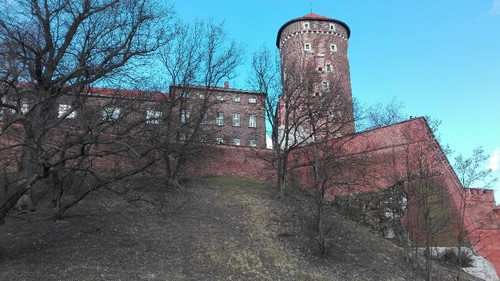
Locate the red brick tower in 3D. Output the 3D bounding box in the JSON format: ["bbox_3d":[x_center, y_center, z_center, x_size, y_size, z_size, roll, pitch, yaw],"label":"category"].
[{"bbox_3d":[10.933,-11.037,60.408,12.563,24.645,12.563,-4,-17,11],"label":"red brick tower"}]

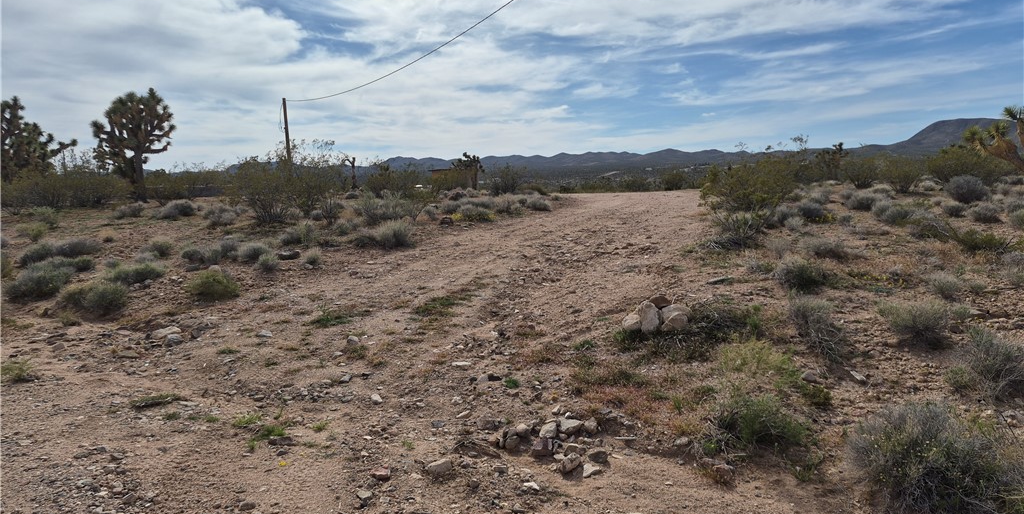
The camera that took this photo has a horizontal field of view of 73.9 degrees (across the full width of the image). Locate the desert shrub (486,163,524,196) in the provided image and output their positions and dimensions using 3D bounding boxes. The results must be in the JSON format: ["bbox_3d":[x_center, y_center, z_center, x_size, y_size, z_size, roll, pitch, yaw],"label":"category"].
[{"bbox_3d":[-0.306,-3.645,32.000,1.787,1.505,1.644,-1,8,0],"label":"desert shrub"}]

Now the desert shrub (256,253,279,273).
[{"bbox_3d":[-3.665,0.097,10.200,0.320,0.274,0.320,0,7,0],"label":"desert shrub"}]

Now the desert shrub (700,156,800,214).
[{"bbox_3d":[6.241,-1.893,17.632,2.582,1.468,2.130,3,8,19],"label":"desert shrub"}]

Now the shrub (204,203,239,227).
[{"bbox_3d":[-7.840,-1.116,18.300,0.939,0.598,0.845,0,7,0],"label":"shrub"}]

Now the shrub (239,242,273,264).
[{"bbox_3d":[-4.147,-0.073,11.000,0.532,0.327,0.505,-4,8,-21],"label":"shrub"}]

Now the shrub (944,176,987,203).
[{"bbox_3d":[11.690,-1.736,17.500,1.036,0.699,0.933,4,9,33],"label":"shrub"}]

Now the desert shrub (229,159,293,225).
[{"bbox_3d":[-5.505,-1.444,14.916,1.365,1.464,1.259,-3,8,-20],"label":"desert shrub"}]

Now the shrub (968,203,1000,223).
[{"bbox_3d":[11.944,-1.100,17.200,0.809,0.485,0.744,-1,8,0],"label":"shrub"}]

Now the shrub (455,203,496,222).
[{"bbox_3d":[-0.853,-1.047,15.874,0.913,0.394,0.754,0,7,-3],"label":"shrub"}]

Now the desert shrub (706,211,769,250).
[{"bbox_3d":[3.845,-0.452,11.600,1.030,0.615,0.876,2,8,18],"label":"desert shrub"}]

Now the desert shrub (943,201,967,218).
[{"bbox_3d":[12.162,-1.305,18.700,0.660,0.422,0.607,-1,8,0],"label":"desert shrub"}]

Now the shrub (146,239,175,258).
[{"bbox_3d":[-6.509,-0.157,12.600,0.519,0.317,0.477,-1,8,0],"label":"shrub"}]

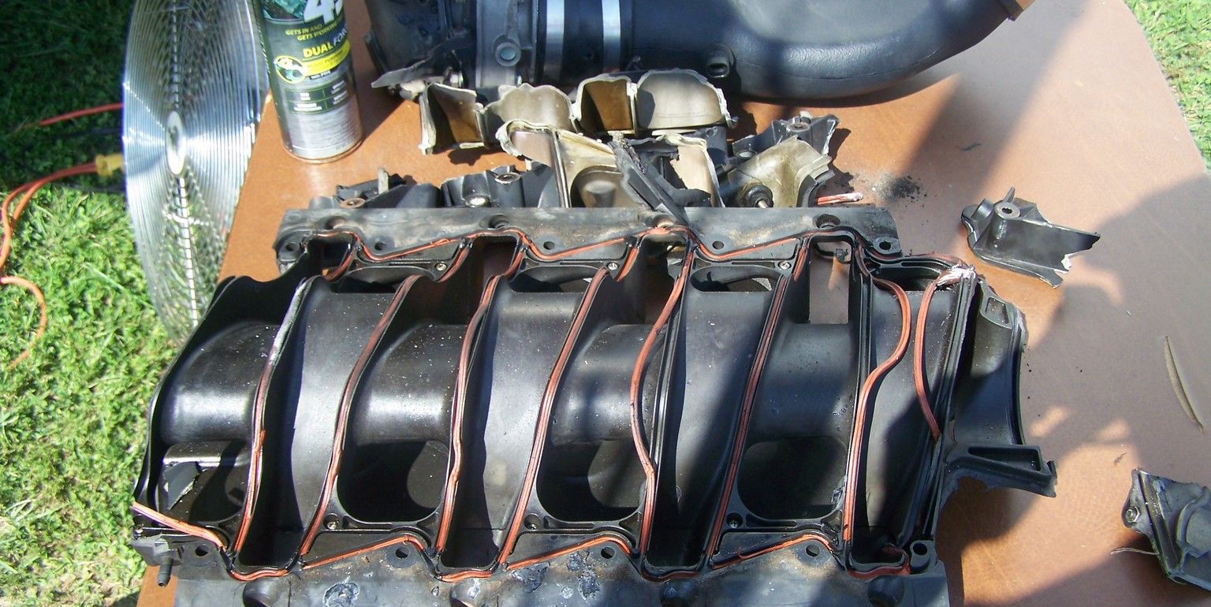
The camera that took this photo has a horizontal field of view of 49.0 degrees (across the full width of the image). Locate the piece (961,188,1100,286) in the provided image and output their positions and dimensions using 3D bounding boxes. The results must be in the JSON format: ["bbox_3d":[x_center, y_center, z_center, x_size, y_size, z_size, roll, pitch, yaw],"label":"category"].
[{"bbox_3d":[0.323,-0.055,1.013,0.100,0.045,0.057,17,51,14],"label":"piece"}]

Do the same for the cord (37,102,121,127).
[{"bbox_3d":[-0.864,-0.312,2.191,0.167,0.012,0.020,-15,50,-14],"label":"cord"}]

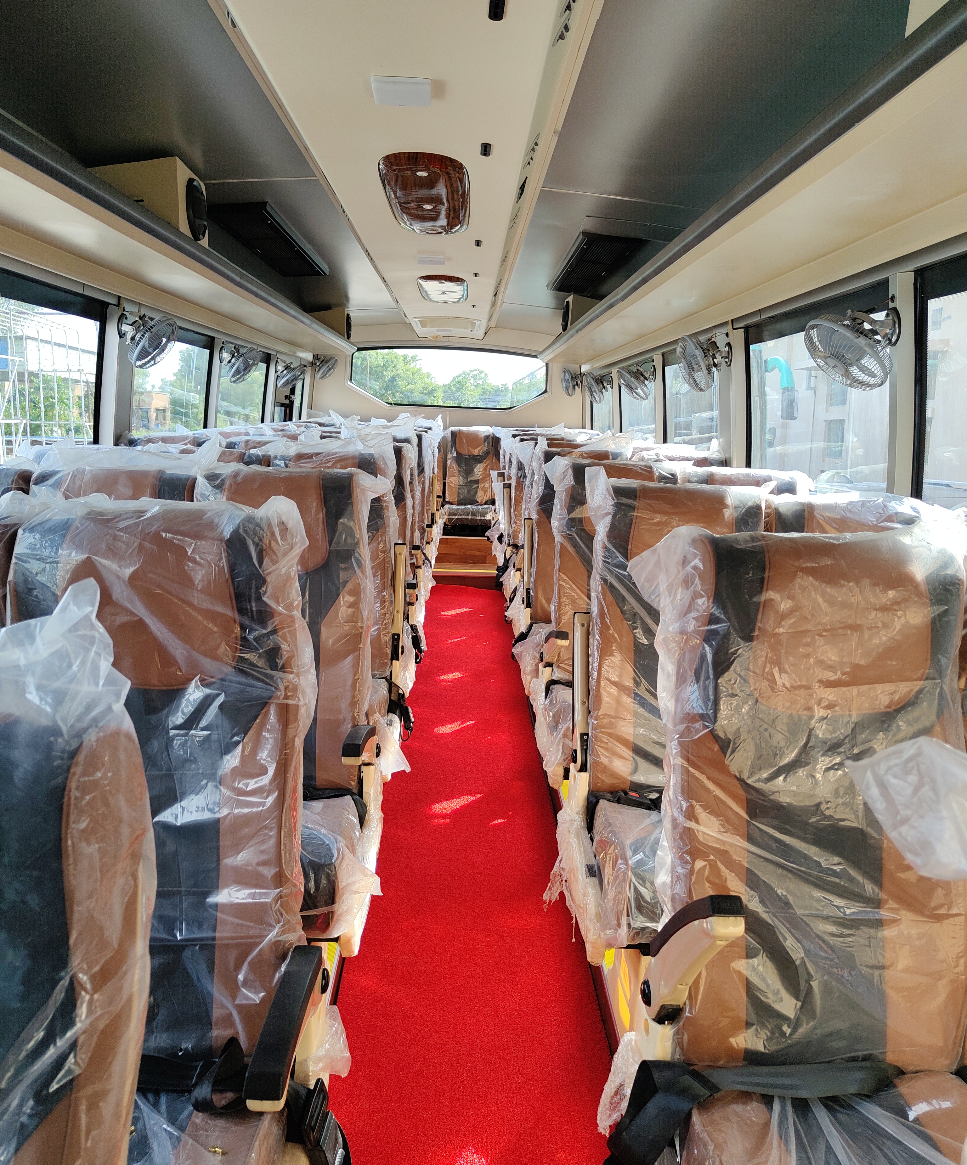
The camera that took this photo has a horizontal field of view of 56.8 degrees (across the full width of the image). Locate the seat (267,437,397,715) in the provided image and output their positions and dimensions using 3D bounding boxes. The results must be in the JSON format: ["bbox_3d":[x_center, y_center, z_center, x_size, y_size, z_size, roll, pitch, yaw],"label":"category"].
[{"bbox_3d":[-0.515,0.152,2.745,0.430,1.040,0.720,1,11,-1],"label":"seat"}]

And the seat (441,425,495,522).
[{"bbox_3d":[-0.126,-0.864,7.468,0.440,0.850,0.700,1,11,-1],"label":"seat"}]

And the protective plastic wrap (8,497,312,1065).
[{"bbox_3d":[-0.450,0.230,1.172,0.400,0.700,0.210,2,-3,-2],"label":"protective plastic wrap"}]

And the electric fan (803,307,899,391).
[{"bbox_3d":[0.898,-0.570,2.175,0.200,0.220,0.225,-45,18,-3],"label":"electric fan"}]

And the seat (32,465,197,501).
[{"bbox_3d":[-0.912,0.291,1.949,0.420,1.040,0.720,1,11,-1],"label":"seat"}]

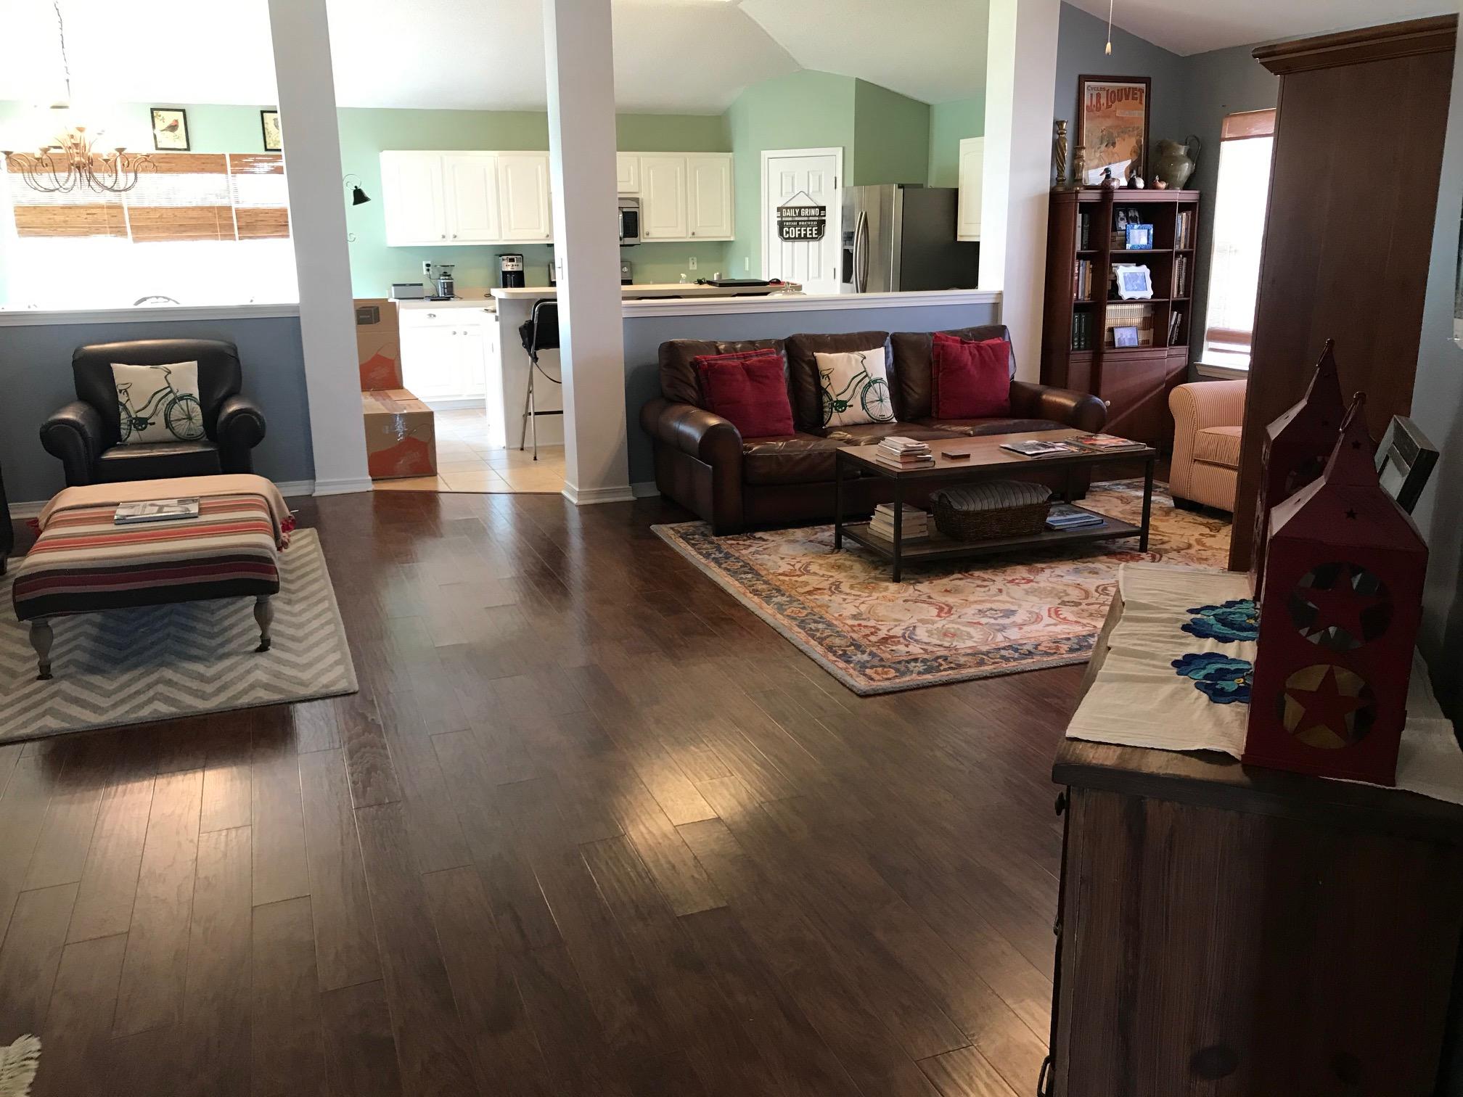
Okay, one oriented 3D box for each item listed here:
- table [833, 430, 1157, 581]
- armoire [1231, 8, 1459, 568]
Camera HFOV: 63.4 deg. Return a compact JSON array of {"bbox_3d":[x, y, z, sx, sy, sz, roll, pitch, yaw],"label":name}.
[{"bbox_3d":[1.198,-0.218,5.405,1.290,0.478,0.575,-6,16,-19],"label":"table"},{"bbox_3d":[1.986,-0.347,3.184,1.140,1.890,0.630,-7,16,-20],"label":"armoire"}]

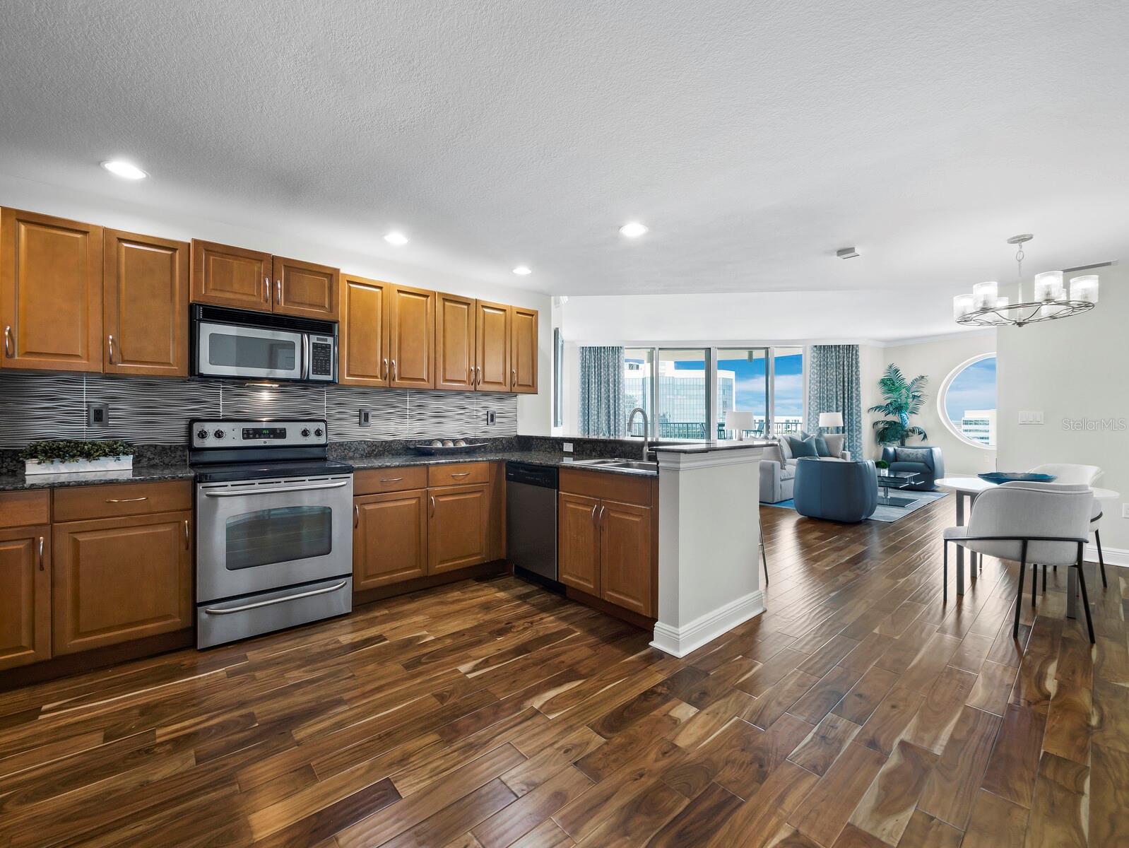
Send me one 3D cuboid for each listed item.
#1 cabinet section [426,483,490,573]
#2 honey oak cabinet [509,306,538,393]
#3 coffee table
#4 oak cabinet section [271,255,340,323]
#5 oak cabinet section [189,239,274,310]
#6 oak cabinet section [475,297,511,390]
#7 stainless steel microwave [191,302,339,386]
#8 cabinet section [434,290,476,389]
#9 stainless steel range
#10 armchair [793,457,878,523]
[{"bbox_3d":[-0.925,0.754,3.526,0.477,0.603,0.550,0,0,-39],"label":"cabinet section"},{"bbox_3d":[-0.450,-0.636,4.162,0.292,0.757,0.320,0,0,-39],"label":"honey oak cabinet"},{"bbox_3d":[4.854,0.975,7.099,1.080,0.420,0.950,0,0,-40],"label":"coffee table"},{"bbox_3d":[-1.750,-0.851,3.047,0.371,0.347,0.414,0,0,-39],"label":"oak cabinet section"},{"bbox_3d":[-2.046,-0.851,2.807,0.379,0.347,0.414,0,0,-39],"label":"oak cabinet section"},{"bbox_3d":[-0.690,-0.642,3.963,0.337,0.754,0.330,0,0,-39],"label":"oak cabinet section"},{"bbox_3d":[-1.911,-0.470,2.943,0.757,0.415,0.430,0,0,-40],"label":"stainless steel microwave"},{"bbox_3d":[-0.955,-0.643,3.748,0.334,0.754,0.330,0,0,-39],"label":"cabinet section"},{"bbox_3d":[-1.805,0.583,2.843,0.757,1.205,0.700,0,0,-40],"label":"stainless steel range"},{"bbox_3d":[3.457,0.809,5.799,0.810,0.725,0.790,0,0,-39],"label":"armchair"}]

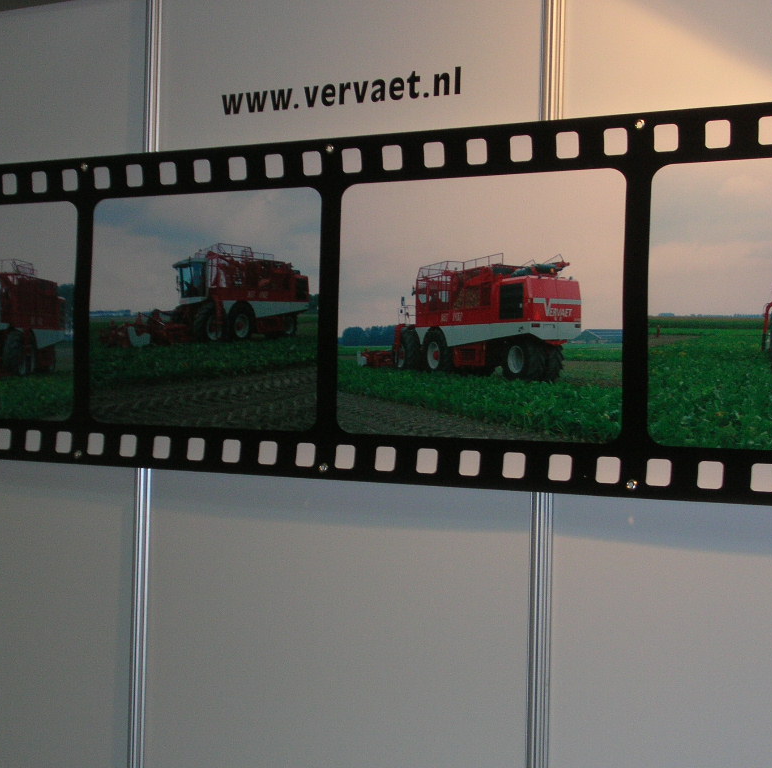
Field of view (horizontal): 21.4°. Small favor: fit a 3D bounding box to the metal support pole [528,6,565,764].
[{"bbox_3d":[0.266,0.451,3.532,0.040,2.500,0.040,1,0,39],"label":"metal support pole"}]

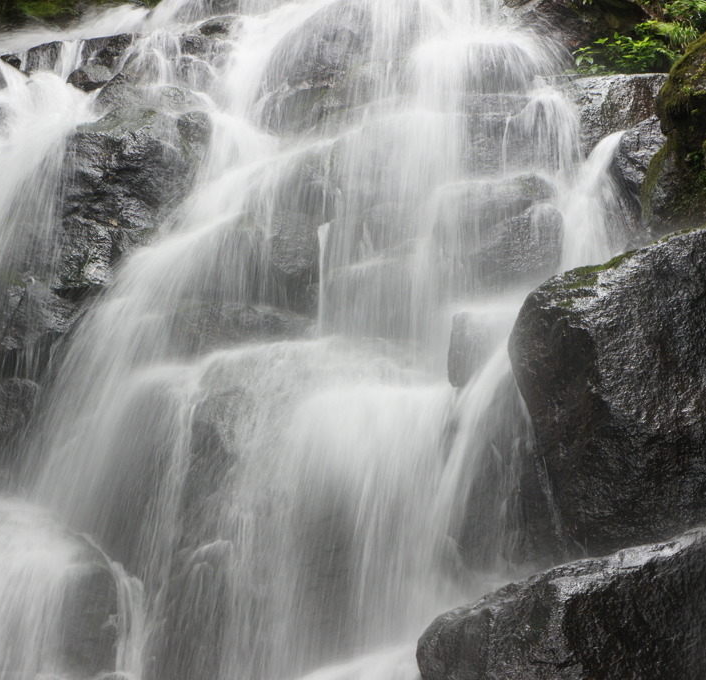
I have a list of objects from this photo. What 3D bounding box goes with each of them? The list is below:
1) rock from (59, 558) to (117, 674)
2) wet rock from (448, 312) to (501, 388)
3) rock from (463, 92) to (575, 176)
[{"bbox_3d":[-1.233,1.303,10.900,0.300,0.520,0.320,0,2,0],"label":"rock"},{"bbox_3d":[0.615,0.053,11.800,0.270,0.370,0.300,0,2,0],"label":"wet rock"},{"bbox_3d":[0.929,-1.147,13.000,0.610,0.450,0.420,0,2,0],"label":"rock"}]

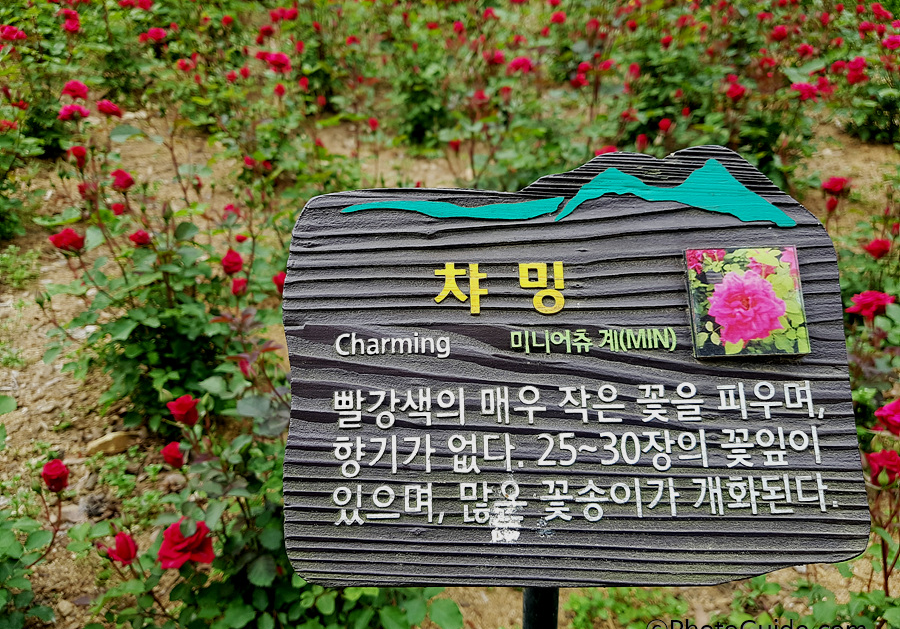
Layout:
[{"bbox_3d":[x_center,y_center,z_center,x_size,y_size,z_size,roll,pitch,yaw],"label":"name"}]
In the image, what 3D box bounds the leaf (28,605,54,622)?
[{"bbox_3d":[-0.648,0.473,1.070,0.043,0.009,0.022,21,45,3],"label":"leaf"}]

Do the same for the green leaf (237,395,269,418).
[{"bbox_3d":[-0.262,0.124,0.900,0.044,0.009,0.035,-4,59,-13],"label":"green leaf"}]

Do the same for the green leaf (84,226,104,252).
[{"bbox_3d":[-0.552,-0.118,1.050,0.031,0.010,0.041,-22,84,-24],"label":"green leaf"}]

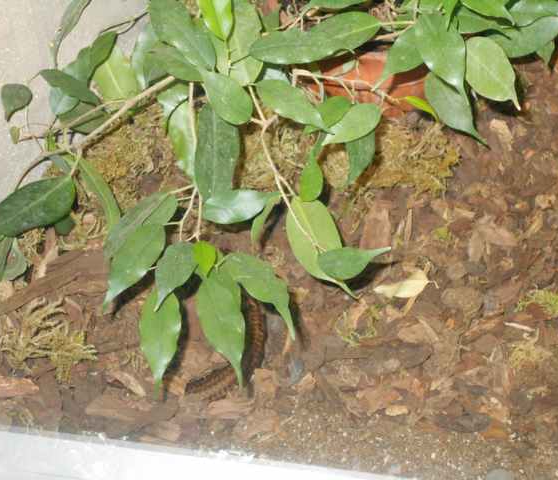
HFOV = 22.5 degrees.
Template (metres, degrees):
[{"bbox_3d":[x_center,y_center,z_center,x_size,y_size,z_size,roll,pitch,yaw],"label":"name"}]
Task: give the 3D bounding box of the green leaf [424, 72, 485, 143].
[{"bbox_3d":[0.144,-0.111,1.156,0.040,0.016,0.077,-34,79,-14],"label":"green leaf"}]

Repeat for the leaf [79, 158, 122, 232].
[{"bbox_3d":[-0.117,-0.029,0.920,0.019,0.016,0.057,-19,71,-6],"label":"leaf"}]

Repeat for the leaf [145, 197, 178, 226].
[{"bbox_3d":[-0.090,-0.016,1.019,0.023,0.014,0.046,38,77,11],"label":"leaf"}]

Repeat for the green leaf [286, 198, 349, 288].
[{"bbox_3d":[0.029,0.003,0.985,0.035,0.014,0.082,-28,68,-4],"label":"green leaf"}]

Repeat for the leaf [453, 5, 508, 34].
[{"bbox_3d":[0.164,-0.172,1.135,0.052,0.012,0.023,28,74,11],"label":"leaf"}]

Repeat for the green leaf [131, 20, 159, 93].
[{"bbox_3d":[-0.106,-0.149,1.145,0.026,0.012,0.060,11,80,2],"label":"green leaf"}]

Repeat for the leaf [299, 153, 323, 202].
[{"bbox_3d":[0.024,-0.047,1.038,0.018,0.010,0.040,3,68,1],"label":"leaf"}]

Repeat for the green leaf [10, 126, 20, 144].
[{"bbox_3d":[-0.210,-0.083,1.117,0.008,0.005,0.015,3,73,-10],"label":"green leaf"}]

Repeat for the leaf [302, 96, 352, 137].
[{"bbox_3d":[0.038,-0.095,1.095,0.051,0.010,0.023,-37,78,-11],"label":"leaf"}]

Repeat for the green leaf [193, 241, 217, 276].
[{"bbox_3d":[-0.043,0.011,0.830,0.015,0.007,0.024,-4,68,-3],"label":"green leaf"}]

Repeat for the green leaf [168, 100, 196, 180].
[{"bbox_3d":[-0.076,-0.079,1.117,0.027,0.015,0.067,-8,76,-2],"label":"green leaf"}]

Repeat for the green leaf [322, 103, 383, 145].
[{"bbox_3d":[0.048,-0.076,0.930,0.049,0.012,0.028,-35,76,5],"label":"green leaf"}]

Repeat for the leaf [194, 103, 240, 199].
[{"bbox_3d":[-0.049,-0.071,1.098,0.034,0.016,0.081,0,76,0],"label":"leaf"}]

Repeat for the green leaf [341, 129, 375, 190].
[{"bbox_3d":[0.058,-0.069,1.100,0.024,0.068,0.013,19,0,1],"label":"green leaf"}]

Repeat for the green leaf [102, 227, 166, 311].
[{"bbox_3d":[-0.102,0.019,0.990,0.032,0.018,0.075,30,79,13],"label":"green leaf"}]

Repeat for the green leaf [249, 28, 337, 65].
[{"bbox_3d":[0.013,-0.157,1.147,0.075,0.018,0.033,0,68,0],"label":"green leaf"}]

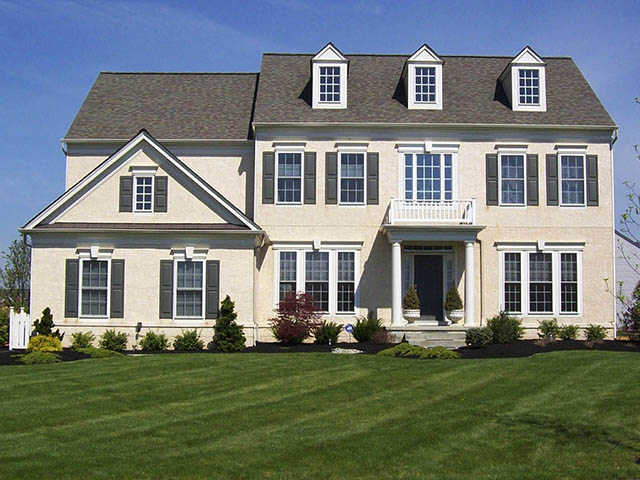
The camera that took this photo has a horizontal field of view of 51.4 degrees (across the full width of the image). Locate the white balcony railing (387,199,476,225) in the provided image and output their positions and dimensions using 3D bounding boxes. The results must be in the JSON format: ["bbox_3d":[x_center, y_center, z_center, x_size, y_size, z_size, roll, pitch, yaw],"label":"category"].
[{"bbox_3d":[3.292,-0.788,20.210,2.584,0.780,1.400,0,-3,0],"label":"white balcony railing"}]

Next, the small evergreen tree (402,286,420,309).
[{"bbox_3d":[2.759,1.734,20.073,0.530,0.780,0.530,0,-3,-1],"label":"small evergreen tree"}]

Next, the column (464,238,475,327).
[{"bbox_3d":[4.552,1.332,20.200,0.340,2.620,0.340,0,-5,-1],"label":"column"}]

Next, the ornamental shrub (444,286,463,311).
[{"bbox_3d":[4.141,1.795,20.600,0.550,0.770,0.550,0,-5,-1],"label":"ornamental shrub"}]

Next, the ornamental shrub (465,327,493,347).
[{"bbox_3d":[4.533,2.760,19.038,0.800,0.550,0.750,0,-3,-1],"label":"ornamental shrub"}]

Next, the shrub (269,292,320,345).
[{"bbox_3d":[-0.758,2.341,19.792,1.546,1.553,1.450,0,-3,0],"label":"shrub"}]

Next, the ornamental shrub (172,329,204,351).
[{"bbox_3d":[-3.604,2.734,18.241,0.875,0.612,0.800,0,-3,0],"label":"ornamental shrub"}]

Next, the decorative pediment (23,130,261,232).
[{"bbox_3d":[-5.406,-1.763,20.158,7.150,3.050,0.600,0,-3,-1],"label":"decorative pediment"}]

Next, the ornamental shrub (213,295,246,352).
[{"bbox_3d":[-2.488,2.296,18.300,0.920,1.580,0.900,0,-5,-1],"label":"ornamental shrub"}]

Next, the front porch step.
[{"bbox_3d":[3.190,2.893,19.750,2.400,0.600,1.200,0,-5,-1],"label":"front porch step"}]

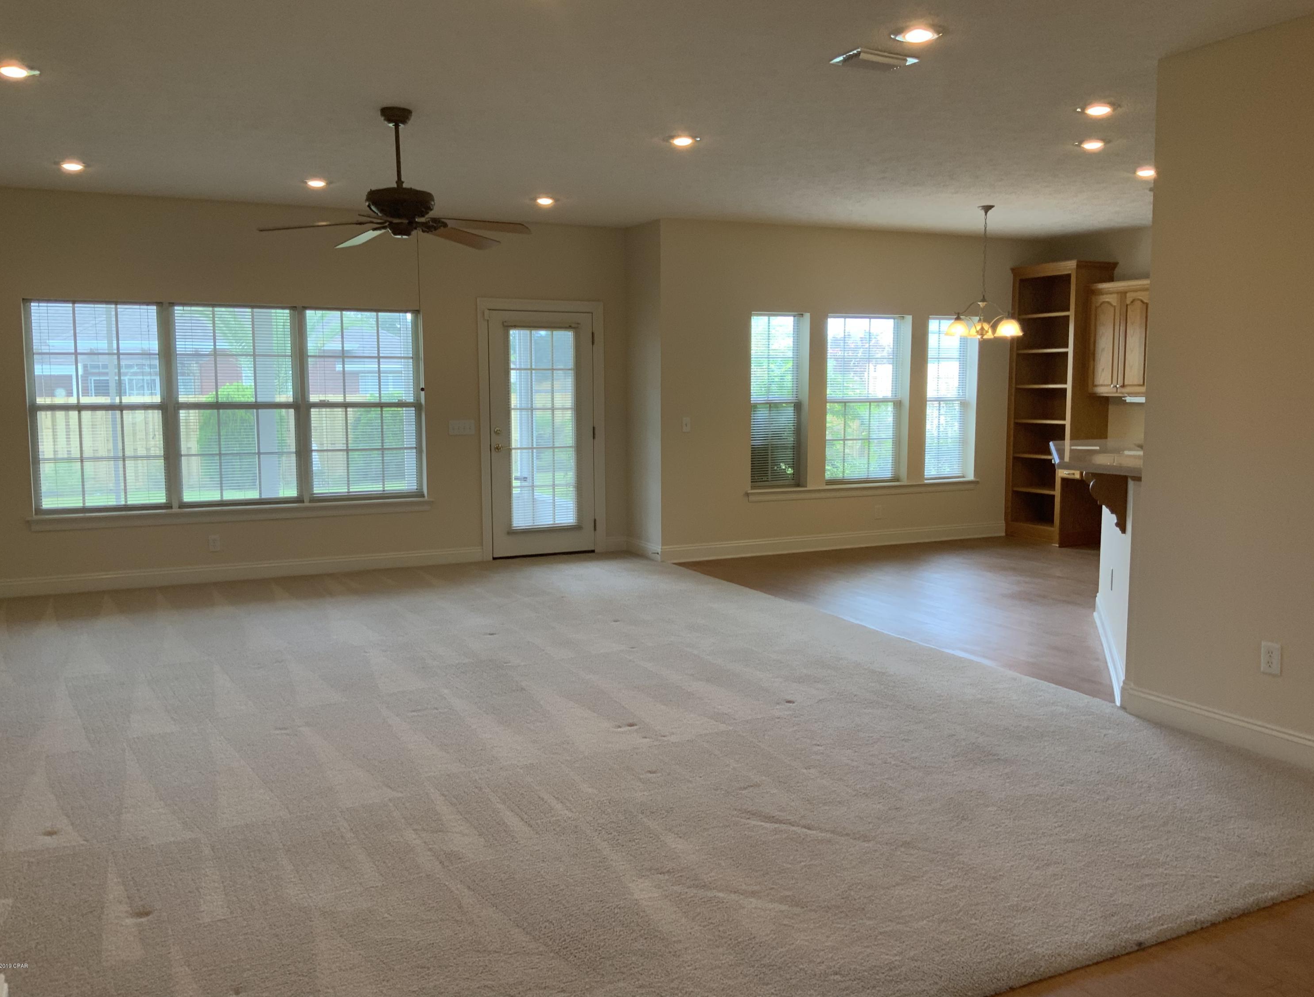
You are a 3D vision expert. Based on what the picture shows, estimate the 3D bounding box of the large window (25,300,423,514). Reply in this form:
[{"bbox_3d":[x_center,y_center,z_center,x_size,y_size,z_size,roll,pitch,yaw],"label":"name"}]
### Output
[{"bbox_3d":[-3.095,-0.670,8.264,2.720,1.480,0.100,-3,7,-26],"label":"large window"}]

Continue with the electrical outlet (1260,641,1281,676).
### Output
[{"bbox_3d":[2.386,0.623,4.326,0.009,0.121,0.077,-3,7,-26],"label":"electrical outlet"}]

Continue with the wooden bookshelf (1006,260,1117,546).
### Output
[{"bbox_3d":[3.637,-0.847,10.135,0.500,2.470,0.750,-3,7,-26],"label":"wooden bookshelf"}]

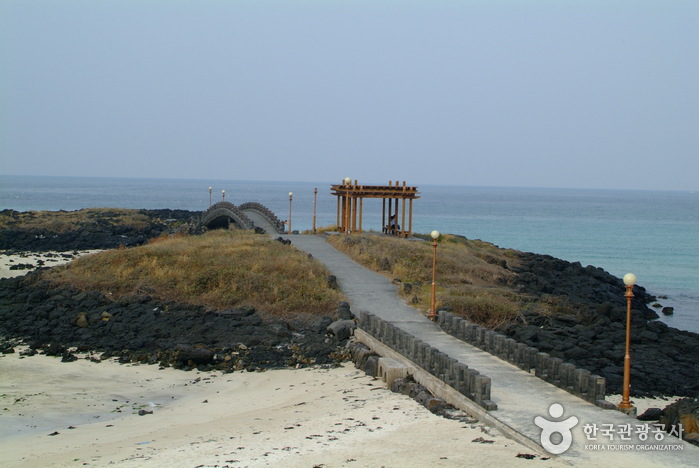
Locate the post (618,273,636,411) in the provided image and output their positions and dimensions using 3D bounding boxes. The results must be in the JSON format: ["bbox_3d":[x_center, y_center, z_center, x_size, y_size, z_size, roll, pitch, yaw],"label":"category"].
[{"bbox_3d":[8.104,3.181,38.400,0.450,4.120,0.450,1,2,0],"label":"post"}]

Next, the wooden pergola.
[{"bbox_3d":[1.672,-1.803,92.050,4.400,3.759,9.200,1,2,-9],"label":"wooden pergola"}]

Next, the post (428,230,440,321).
[{"bbox_3d":[3.893,1.896,60.400,0.450,4.120,0.450,1,2,0],"label":"post"}]

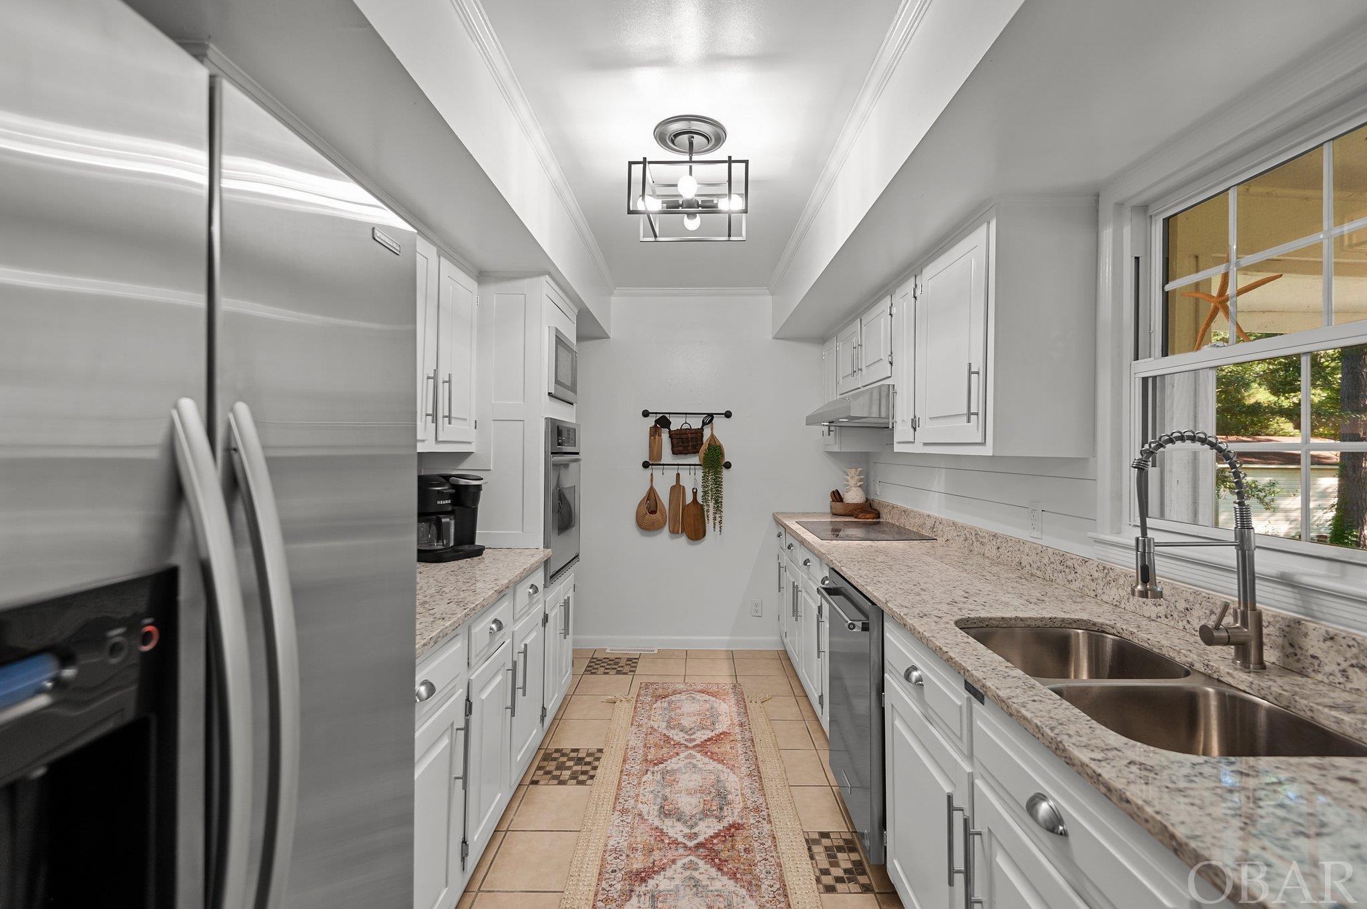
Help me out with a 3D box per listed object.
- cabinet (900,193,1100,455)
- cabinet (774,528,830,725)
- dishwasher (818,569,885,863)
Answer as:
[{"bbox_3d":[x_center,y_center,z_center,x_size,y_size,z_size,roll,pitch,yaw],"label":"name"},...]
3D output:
[{"bbox_3d":[1.073,-0.387,2.233,0.320,0.772,0.895,0,1,1],"label":"cabinet"},{"bbox_3d":[0.927,0.881,3.308,0.610,0.885,1.660,0,1,1],"label":"cabinet"},{"bbox_3d":[0.852,0.897,2.194,0.630,0.860,0.580,0,1,1],"label":"dishwasher"}]

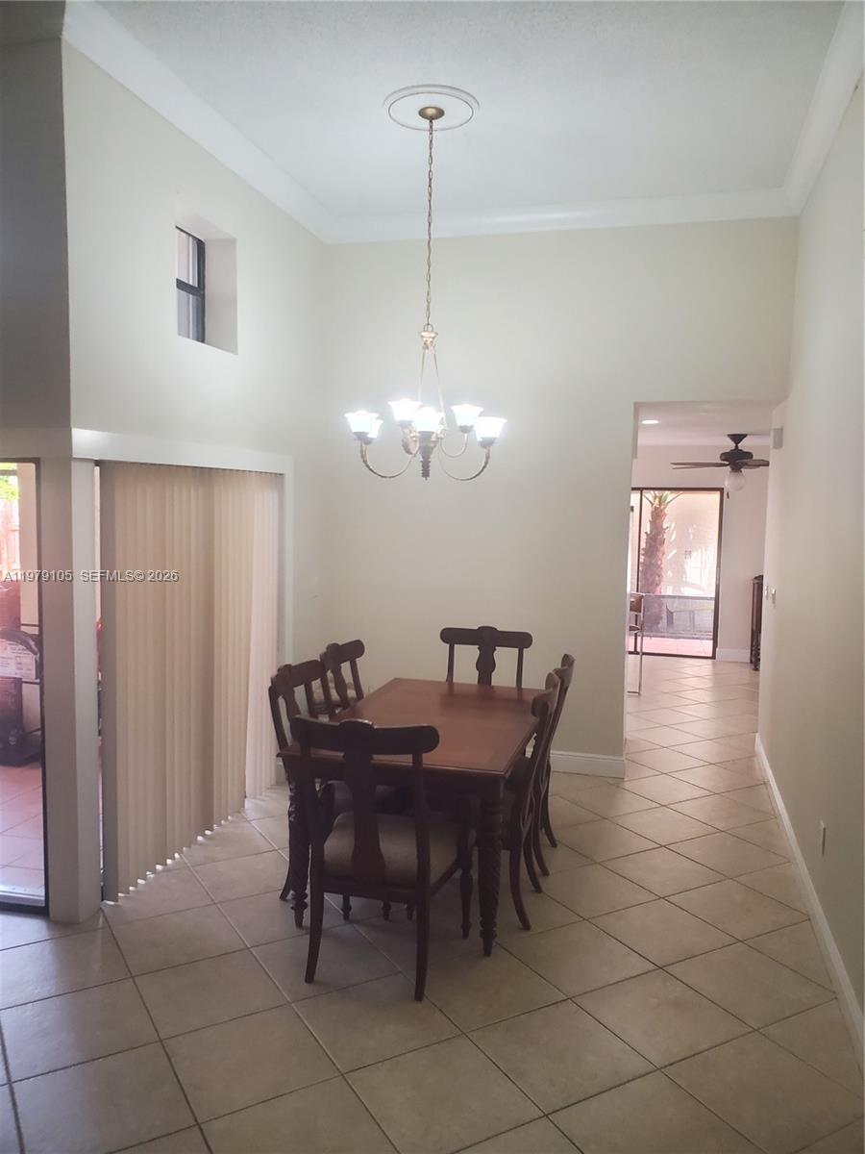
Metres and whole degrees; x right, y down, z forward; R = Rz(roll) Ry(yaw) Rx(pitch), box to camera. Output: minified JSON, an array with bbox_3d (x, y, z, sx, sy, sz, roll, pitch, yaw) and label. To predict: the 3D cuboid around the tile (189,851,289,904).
[{"bbox_3d":[-0.878,1.451,4.227,0.452,0.010,0.452,-2,6,-30],"label":"tile"}]

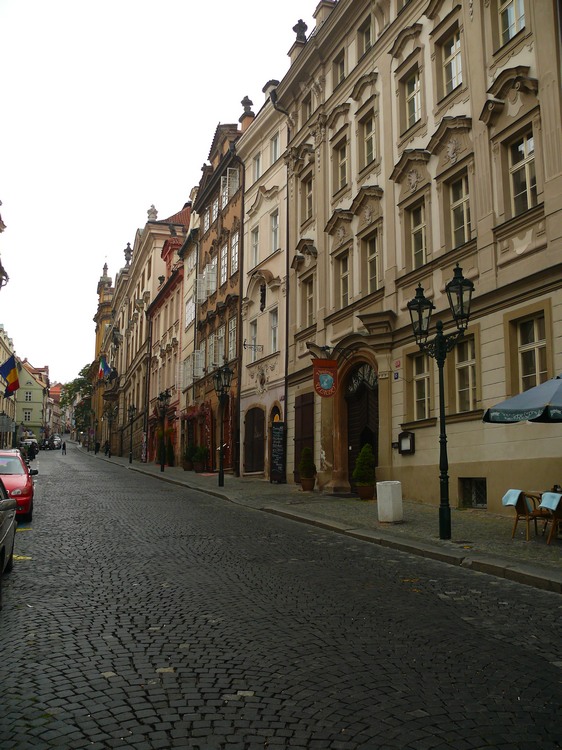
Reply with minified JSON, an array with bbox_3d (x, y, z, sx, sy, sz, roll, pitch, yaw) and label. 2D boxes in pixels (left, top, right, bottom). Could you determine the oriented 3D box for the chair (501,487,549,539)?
[{"bbox_3d":[4.267,2.425,13.150,0.600,0.850,0.560,6,-11,-29],"label":"chair"}]

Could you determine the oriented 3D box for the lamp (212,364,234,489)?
[{"bbox_3d":[-2.354,2.046,30.779,0.550,4.950,1.850,3,-9,-20],"label":"lamp"}]

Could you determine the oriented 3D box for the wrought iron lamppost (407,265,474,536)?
[{"bbox_3d":[2.844,0.495,13.435,0.500,4.720,1.720,3,-10,-17],"label":"wrought iron lamppost"}]

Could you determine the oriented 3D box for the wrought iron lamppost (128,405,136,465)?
[{"bbox_3d":[-12.199,4.912,62.184,0.500,4.700,1.700,3,-10,-17],"label":"wrought iron lamppost"}]

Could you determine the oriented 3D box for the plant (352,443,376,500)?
[{"bbox_3d":[2.480,2.860,22.536,0.660,1.660,0.660,0,-9,0],"label":"plant"}]

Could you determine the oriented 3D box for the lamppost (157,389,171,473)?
[{"bbox_3d":[-6.817,3.286,44.184,0.500,4.700,1.700,3,-10,-17],"label":"lamppost"}]

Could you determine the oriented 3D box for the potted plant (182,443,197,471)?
[{"bbox_3d":[-5.625,5.028,46.600,0.880,1.700,0.880,3,-9,-20],"label":"potted plant"}]

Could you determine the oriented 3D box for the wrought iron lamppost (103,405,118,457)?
[{"bbox_3d":[-18.011,5.989,80.422,1.500,5.500,0.800,3,-9,-20],"label":"wrought iron lamppost"}]

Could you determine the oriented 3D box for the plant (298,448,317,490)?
[{"bbox_3d":[0.982,3.473,28.100,0.650,1.600,0.650,0,-9,0],"label":"plant"}]

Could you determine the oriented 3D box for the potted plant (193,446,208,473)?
[{"bbox_3d":[-4.703,4.902,44.400,0.920,1.650,0.920,3,-9,-20],"label":"potted plant"}]

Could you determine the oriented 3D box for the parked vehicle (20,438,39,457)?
[{"bbox_3d":[-25.545,7.394,77.000,1.750,1.550,4.200,3,-10,-17],"label":"parked vehicle"}]

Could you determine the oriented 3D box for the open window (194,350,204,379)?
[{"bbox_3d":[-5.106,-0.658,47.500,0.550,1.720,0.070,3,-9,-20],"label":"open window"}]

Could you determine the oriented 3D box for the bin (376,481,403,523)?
[{"bbox_3d":[2.292,2.669,15.966,0.500,0.810,0.520,3,-10,-17],"label":"bin"}]

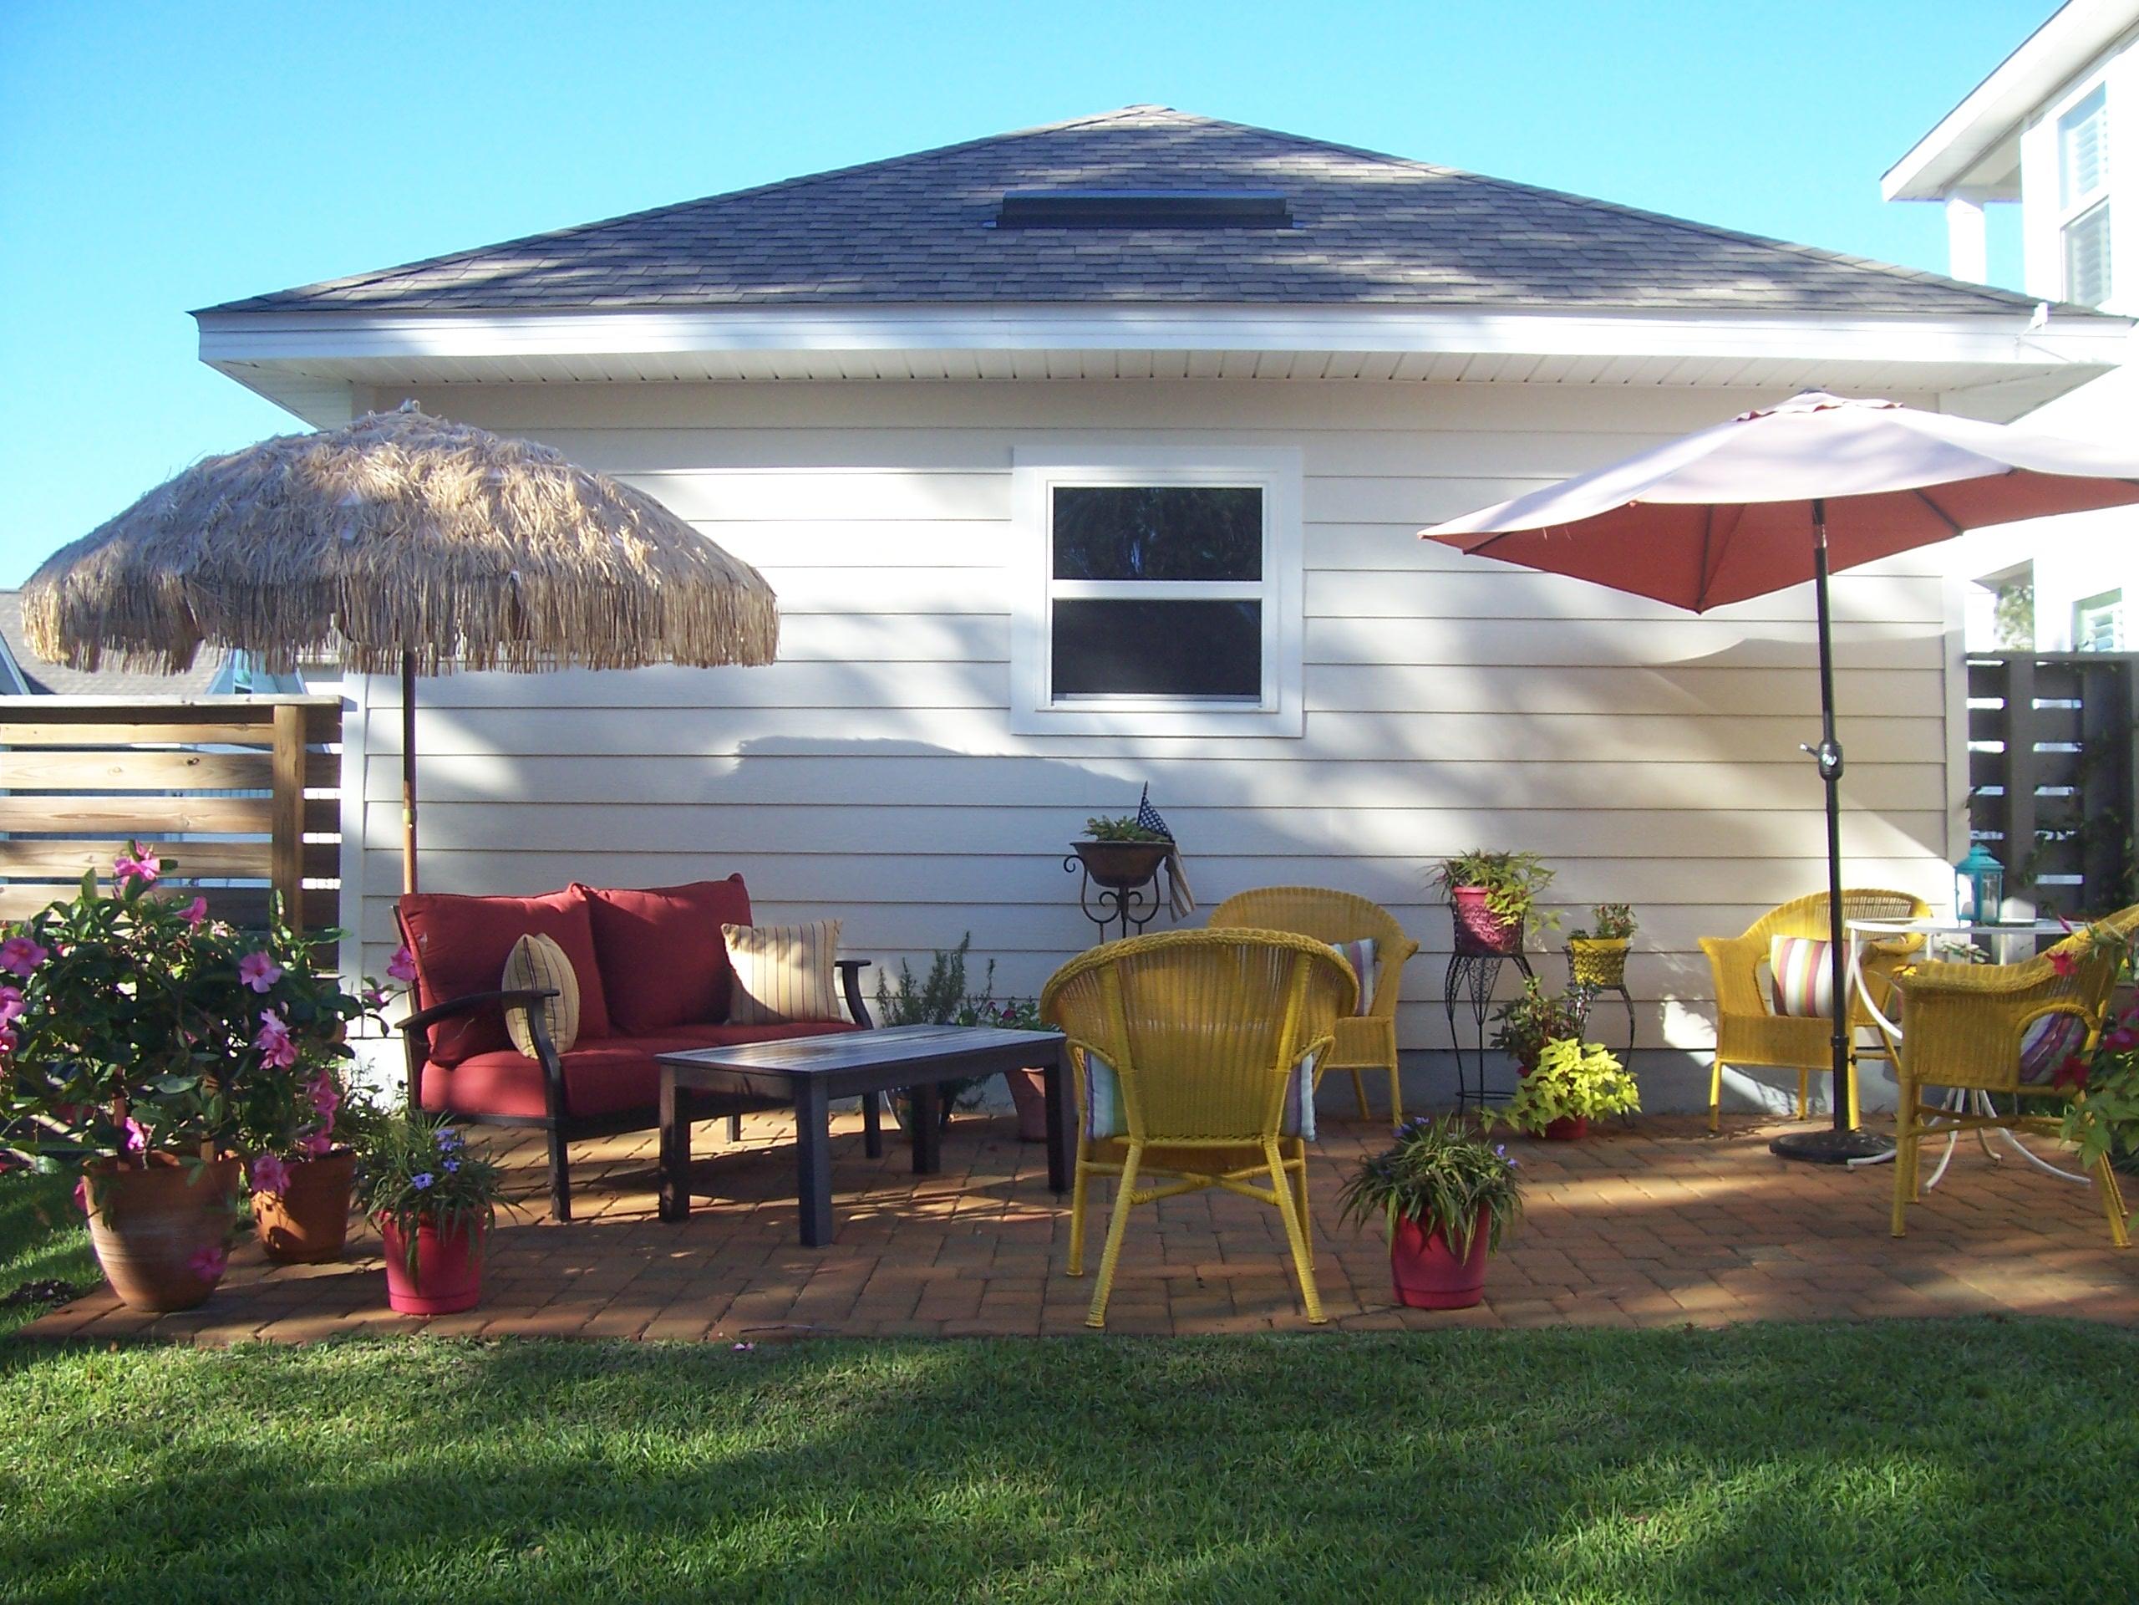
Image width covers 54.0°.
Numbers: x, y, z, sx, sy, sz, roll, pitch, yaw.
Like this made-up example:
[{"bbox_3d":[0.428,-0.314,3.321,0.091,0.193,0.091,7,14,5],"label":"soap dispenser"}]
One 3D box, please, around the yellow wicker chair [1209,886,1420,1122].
[{"bbox_3d":[0.830,0.727,7.330,0.690,0.840,0.680,0,-1,-3],"label":"yellow wicker chair"}]

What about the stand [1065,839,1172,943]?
[{"bbox_3d":[0.178,0.644,7.450,0.380,1.022,0.370,0,-1,0],"label":"stand"}]

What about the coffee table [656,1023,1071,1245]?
[{"bbox_3d":[-0.551,0.911,5.895,0.557,0.446,1.125,0,-1,35],"label":"coffee table"}]

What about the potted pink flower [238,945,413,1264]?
[{"bbox_3d":[-1.829,0.732,5.150,0.440,0.772,0.430,0,-1,0],"label":"potted pink flower"}]

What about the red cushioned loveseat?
[{"bbox_3d":[-1.285,0.685,6.380,0.760,0.880,1.350,-1,-1,35],"label":"red cushioned loveseat"}]

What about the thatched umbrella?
[{"bbox_3d":[-1.996,-0.046,6.400,2.160,2.340,2.160,0,-1,0],"label":"thatched umbrella"}]

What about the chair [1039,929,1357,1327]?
[{"bbox_3d":[0.282,0.683,4.700,0.690,0.840,0.680,0,-1,-5],"label":"chair"}]

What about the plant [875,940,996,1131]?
[{"bbox_3d":[-0.469,0.802,7.280,0.410,0.680,0.400,0,-1,0],"label":"plant"}]

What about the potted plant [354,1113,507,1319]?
[{"bbox_3d":[-1.434,0.902,4.700,0.345,0.425,0.345,0,-1,0],"label":"potted plant"}]

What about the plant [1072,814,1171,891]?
[{"bbox_3d":[0.188,0.176,7.500,0.370,0.275,0.370,0,-1,0],"label":"plant"}]

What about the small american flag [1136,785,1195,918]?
[{"bbox_3d":[0.338,0.175,7.450,0.210,0.475,0.090,0,-1,0],"label":"small american flag"}]

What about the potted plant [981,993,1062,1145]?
[{"bbox_3d":[-0.135,0.909,7.200,0.360,0.484,0.350,0,-1,0],"label":"potted plant"}]

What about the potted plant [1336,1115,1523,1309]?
[{"bbox_3d":[0.806,0.912,4.700,0.410,0.430,0.400,0,-1,0],"label":"potted plant"}]

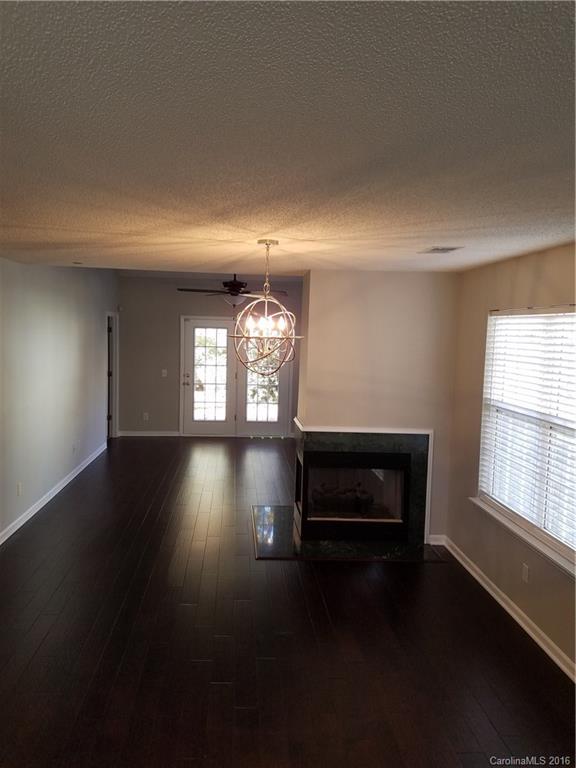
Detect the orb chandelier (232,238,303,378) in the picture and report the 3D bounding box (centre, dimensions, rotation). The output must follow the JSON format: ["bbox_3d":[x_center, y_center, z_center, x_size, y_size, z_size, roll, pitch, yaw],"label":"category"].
[{"bbox_3d":[-0.131,-0.457,3.481,0.465,0.820,0.465,1,6,-5],"label":"orb chandelier"}]

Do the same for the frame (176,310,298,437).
[{"bbox_3d":[-0.899,-0.101,10.109,1.955,2.090,0.120,1,6,-5],"label":"frame"}]

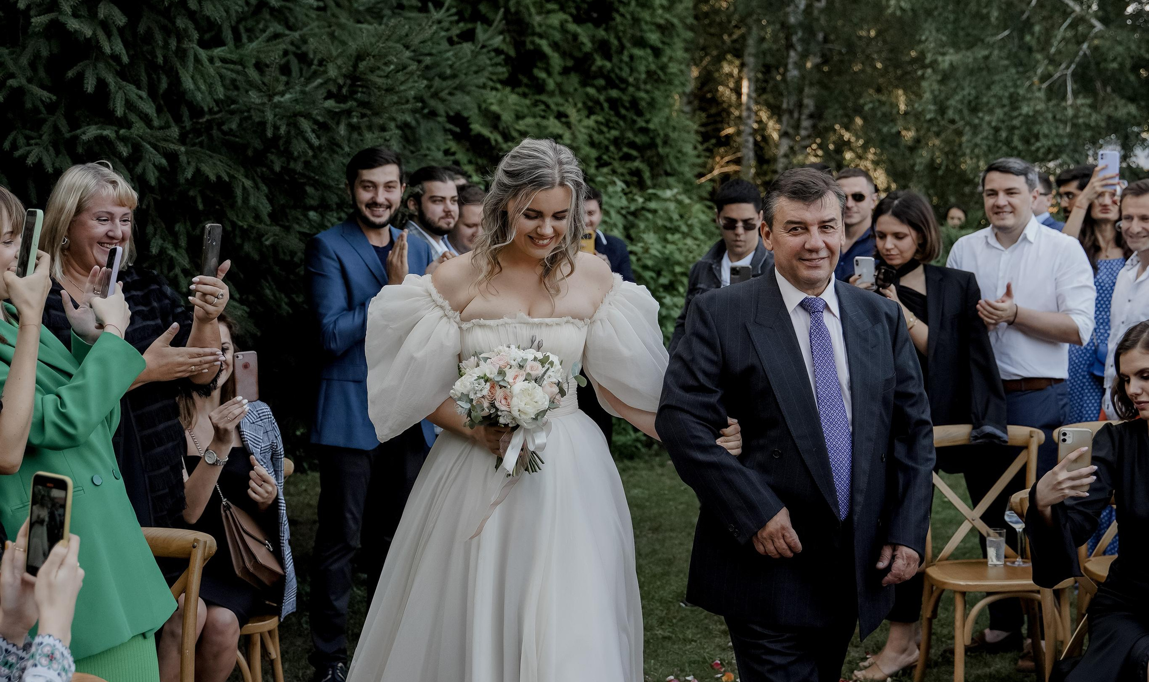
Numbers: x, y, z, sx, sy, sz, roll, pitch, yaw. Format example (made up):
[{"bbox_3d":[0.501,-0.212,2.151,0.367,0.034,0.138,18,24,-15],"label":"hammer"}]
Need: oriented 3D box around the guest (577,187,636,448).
[{"bbox_3d":[0.069,0.107,8.045,0.520,1.690,0.400,0,5,3],"label":"guest"}]

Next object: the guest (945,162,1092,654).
[{"bbox_3d":[1.611,0.232,6.229,0.530,1.780,0.420,4,6,33],"label":"guest"}]

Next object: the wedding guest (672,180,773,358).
[{"bbox_3d":[0.678,0.221,6.933,0.542,1.724,0.414,0,4,5],"label":"wedding guest"}]

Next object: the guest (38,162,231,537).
[{"bbox_3d":[-1.131,0.424,4.358,0.500,1.745,0.500,-5,7,-43],"label":"guest"}]

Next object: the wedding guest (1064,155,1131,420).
[{"bbox_3d":[2.113,0.175,6.896,0.480,1.770,0.450,2,6,17],"label":"wedding guest"}]

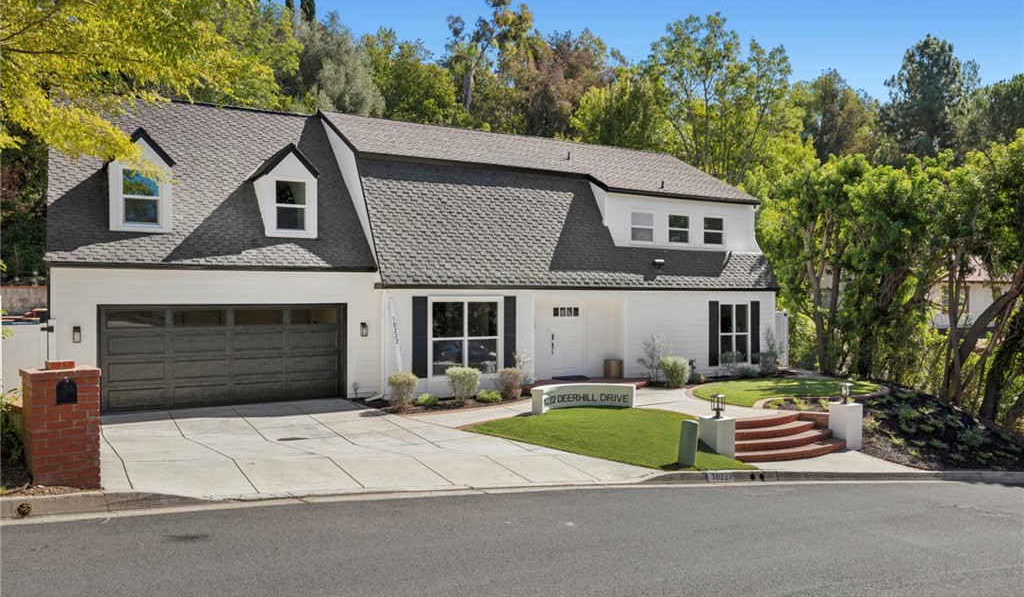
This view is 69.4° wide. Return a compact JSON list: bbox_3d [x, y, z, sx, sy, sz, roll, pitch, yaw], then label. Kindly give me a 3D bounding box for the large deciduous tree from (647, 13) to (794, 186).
[{"bbox_3d":[10.158,-7.400,36.000,7.300,13.000,7.000,0,0,0],"label":"large deciduous tree"}]

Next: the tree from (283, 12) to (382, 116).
[{"bbox_3d":[-8.600,-9.000,36.000,5.200,10.000,5.200,0,0,0],"label":"tree"}]

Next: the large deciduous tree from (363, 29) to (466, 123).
[{"bbox_3d":[-5.000,-8.900,38.000,5.500,10.000,5.500,0,0,0],"label":"large deciduous tree"}]

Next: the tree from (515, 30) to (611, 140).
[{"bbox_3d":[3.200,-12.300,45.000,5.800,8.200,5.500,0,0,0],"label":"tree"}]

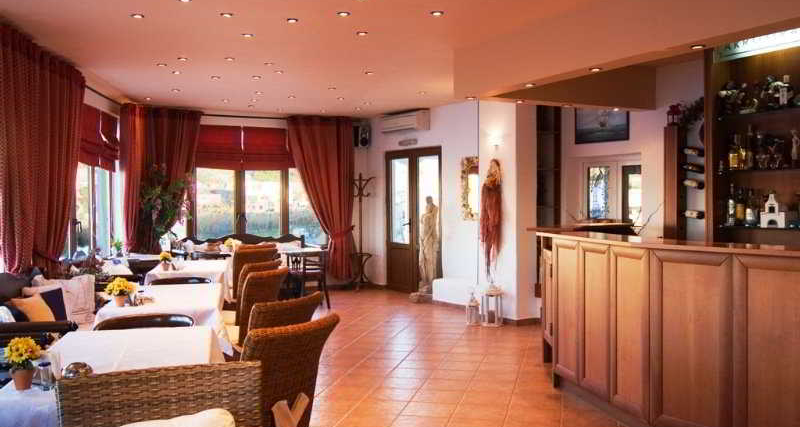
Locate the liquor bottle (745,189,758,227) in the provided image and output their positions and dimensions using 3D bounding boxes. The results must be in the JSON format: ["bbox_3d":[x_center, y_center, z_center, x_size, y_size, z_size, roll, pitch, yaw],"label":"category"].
[{"bbox_3d":[2.706,-0.046,5.650,0.100,0.295,0.090,0,1,25],"label":"liquor bottle"}]

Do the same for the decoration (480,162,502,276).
[{"bbox_3d":[1.031,0.056,8.270,0.110,1.350,0.280,-1,1,-34],"label":"decoration"}]

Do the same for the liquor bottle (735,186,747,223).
[{"bbox_3d":[2.658,-0.059,5.730,0.083,0.295,0.083,0,1,25],"label":"liquor bottle"}]

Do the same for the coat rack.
[{"bbox_3d":[-0.624,0.272,11.600,0.460,1.830,0.460,0,1,-3],"label":"coat rack"}]

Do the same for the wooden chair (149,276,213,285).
[{"bbox_3d":[-1.671,0.897,5.598,0.550,0.780,0.550,0,1,-14],"label":"wooden chair"}]

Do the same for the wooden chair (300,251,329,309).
[{"bbox_3d":[-1.100,0.827,9.500,0.430,0.770,0.410,0,1,-15],"label":"wooden chair"}]

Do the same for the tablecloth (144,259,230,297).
[{"bbox_3d":[-2.000,0.662,7.100,0.760,0.320,1.500,0,1,-13],"label":"tablecloth"}]

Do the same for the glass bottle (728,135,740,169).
[{"bbox_3d":[2.630,-0.472,5.770,0.088,0.265,0.080,0,1,25],"label":"glass bottle"}]

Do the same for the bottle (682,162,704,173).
[{"bbox_3d":[2.730,-0.429,6.850,0.077,0.077,0.300,0,11,-34],"label":"bottle"}]

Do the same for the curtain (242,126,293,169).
[{"bbox_3d":[-2.072,-1.004,11.397,0.710,0.660,0.080,0,1,-23],"label":"curtain"}]

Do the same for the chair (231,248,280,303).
[{"bbox_3d":[-1.551,0.811,7.255,0.520,0.920,0.600,-1,1,-43],"label":"chair"}]

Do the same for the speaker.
[{"bbox_3d":[-0.616,-1.249,11.750,0.230,0.410,0.230,-1,1,-28],"label":"speaker"}]

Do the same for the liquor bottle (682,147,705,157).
[{"bbox_3d":[2.434,-0.519,6.150,0.078,0.078,0.300,-1,7,-32],"label":"liquor bottle"}]

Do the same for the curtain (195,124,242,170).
[{"bbox_3d":[-2.722,-1.011,11.127,0.700,0.670,0.080,0,1,-23],"label":"curtain"}]

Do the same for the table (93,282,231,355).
[{"bbox_3d":[-1.440,0.891,4.670,0.680,0.750,1.260,0,1,-10],"label":"table"}]

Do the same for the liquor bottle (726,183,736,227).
[{"bbox_3d":[2.800,-0.073,6.200,0.073,0.345,0.073,0,1,-35],"label":"liquor bottle"}]

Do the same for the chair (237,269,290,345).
[{"bbox_3d":[-1.104,0.833,4.967,0.600,0.920,0.520,0,1,29],"label":"chair"}]

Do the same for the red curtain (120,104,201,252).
[{"bbox_3d":[-3.380,-0.286,10.380,1.100,2.400,0.300,-1,1,-27],"label":"red curtain"}]

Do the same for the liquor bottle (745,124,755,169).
[{"bbox_3d":[2.928,-0.561,6.150,0.080,0.360,0.080,0,1,-35],"label":"liquor bottle"}]

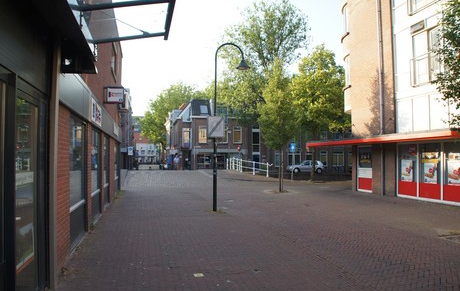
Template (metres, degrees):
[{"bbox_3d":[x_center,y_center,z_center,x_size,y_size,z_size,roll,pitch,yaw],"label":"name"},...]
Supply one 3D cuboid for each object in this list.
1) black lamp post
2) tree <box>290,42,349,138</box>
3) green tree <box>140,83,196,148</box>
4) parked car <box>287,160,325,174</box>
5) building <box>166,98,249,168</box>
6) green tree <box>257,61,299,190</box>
[{"bbox_3d":[0.028,-0.568,10.640,1.130,5.150,0.420,0,-2,0],"label":"black lamp post"},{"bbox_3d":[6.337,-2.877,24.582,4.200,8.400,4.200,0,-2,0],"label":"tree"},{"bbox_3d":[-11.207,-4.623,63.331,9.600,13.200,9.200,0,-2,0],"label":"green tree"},{"bbox_3d":[8.224,2.367,37.528,4.050,1.440,1.700,1,-2,-6],"label":"parked car"},{"bbox_3d":[-2.950,-1.169,46.062,8.600,8.700,9.600,1,-2,-12],"label":"building"},{"bbox_3d":[2.412,-0.986,16.945,2.000,6.500,2.000,0,-2,0],"label":"green tree"}]

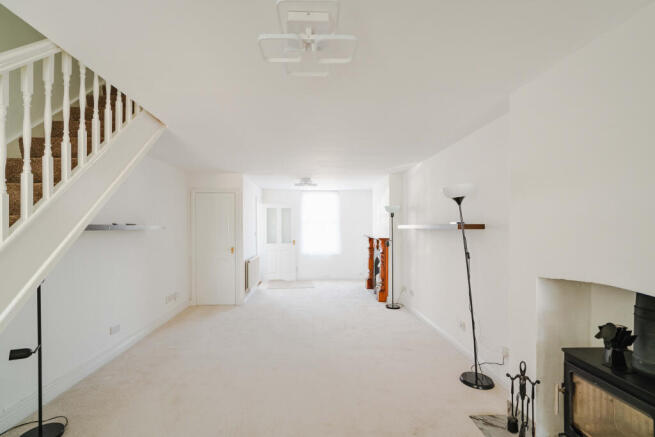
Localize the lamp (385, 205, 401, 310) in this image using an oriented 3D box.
[{"bbox_3d":[1.122,0.645,5.000,0.270,1.755,0.270,0,-1,-4],"label":"lamp"}]

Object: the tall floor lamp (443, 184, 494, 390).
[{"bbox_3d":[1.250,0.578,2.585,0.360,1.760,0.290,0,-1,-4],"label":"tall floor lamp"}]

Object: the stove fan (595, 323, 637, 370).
[{"bbox_3d":[1.450,0.638,1.465,0.110,0.230,0.170,0,-1,-7],"label":"stove fan"}]

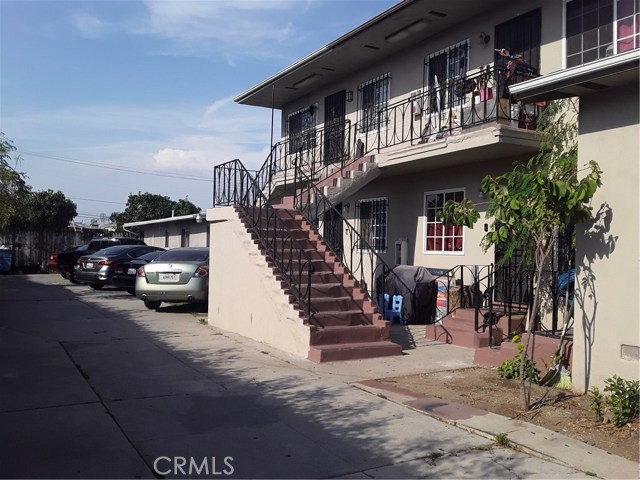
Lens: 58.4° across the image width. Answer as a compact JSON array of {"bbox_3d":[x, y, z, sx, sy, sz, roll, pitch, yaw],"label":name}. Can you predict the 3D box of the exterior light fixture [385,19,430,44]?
[{"bbox_3d":[1.732,-4.128,11.481,0.240,0.090,1.220,2,-1,-30],"label":"exterior light fixture"}]

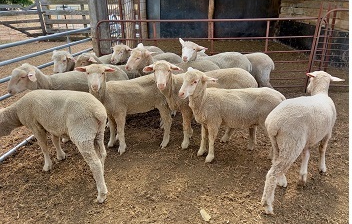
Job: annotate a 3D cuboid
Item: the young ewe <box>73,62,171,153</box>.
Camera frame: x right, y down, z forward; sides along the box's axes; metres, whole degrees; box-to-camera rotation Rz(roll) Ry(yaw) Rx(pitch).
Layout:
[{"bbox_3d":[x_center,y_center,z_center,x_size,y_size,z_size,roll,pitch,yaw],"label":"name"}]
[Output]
[{"bbox_3d":[-0.402,-0.059,2.354,0.800,0.860,0.340,-8,25,-16],"label":"young ewe"}]

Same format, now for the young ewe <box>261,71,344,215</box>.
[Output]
[{"bbox_3d":[0.860,0.169,1.791,0.820,0.840,0.320,-21,31,-38],"label":"young ewe"}]

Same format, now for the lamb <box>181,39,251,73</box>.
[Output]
[{"bbox_3d":[0.517,-0.522,3.296,0.920,0.900,0.330,-5,24,-7],"label":"lamb"}]

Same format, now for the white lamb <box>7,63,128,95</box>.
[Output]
[{"bbox_3d":[-1.004,-0.142,2.660,1.080,0.790,0.320,-8,25,-14],"label":"white lamb"}]

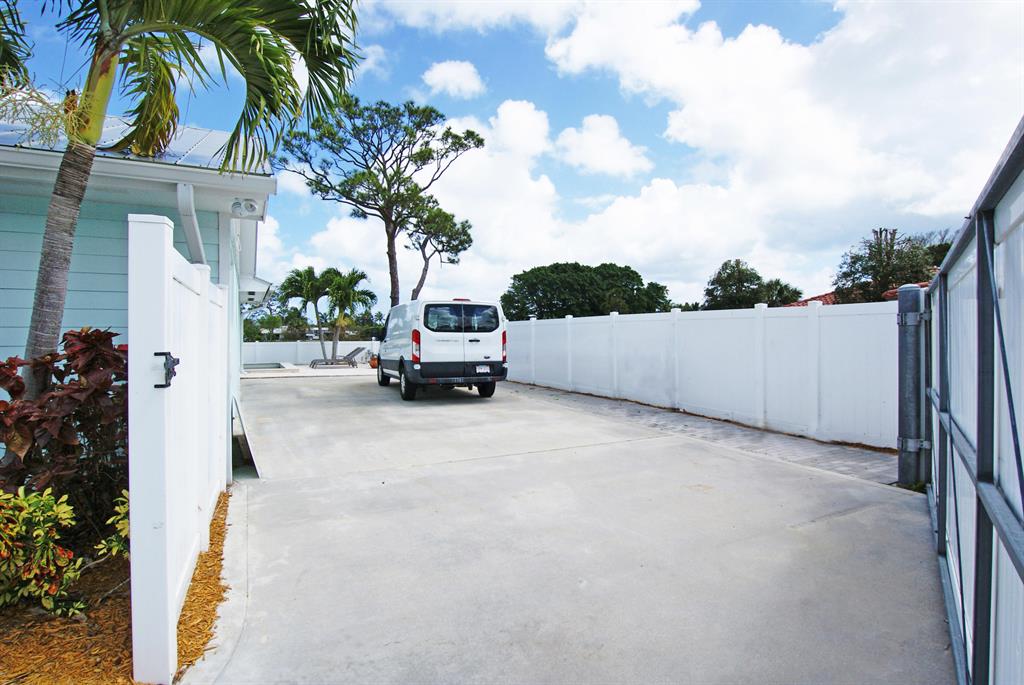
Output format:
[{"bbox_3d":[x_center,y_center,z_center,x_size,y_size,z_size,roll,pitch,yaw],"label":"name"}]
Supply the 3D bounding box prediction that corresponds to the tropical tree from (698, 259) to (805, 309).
[{"bbox_3d":[17.347,-3.549,33.000,7.000,7.000,6.000,0,1,28],"label":"tropical tree"}]

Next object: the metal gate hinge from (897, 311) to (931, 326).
[{"bbox_3d":[3.905,-0.228,4.420,0.250,0.115,0.190,0,1,41],"label":"metal gate hinge"}]

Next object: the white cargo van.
[{"bbox_3d":[-2.100,0.180,11.750,2.100,2.090,5.650,0,1,-24],"label":"white cargo van"}]

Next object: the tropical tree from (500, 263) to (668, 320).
[{"bbox_3d":[6.868,-3.411,42.000,15.000,8.300,11.000,0,0,9],"label":"tropical tree"}]

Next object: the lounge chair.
[{"bbox_3d":[-7.180,0.631,18.800,2.000,0.880,0.750,0,1,-30],"label":"lounge chair"}]

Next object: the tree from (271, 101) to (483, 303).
[{"bbox_3d":[-7.018,-6.023,24.500,10.300,14.200,9.500,0,0,-16],"label":"tree"}]

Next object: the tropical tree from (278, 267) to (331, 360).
[{"bbox_3d":[-9.427,-1.239,20.900,2.600,4.500,2.600,0,1,-24],"label":"tropical tree"}]

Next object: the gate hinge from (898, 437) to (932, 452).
[{"bbox_3d":[3.905,0.990,4.420,0.250,0.115,0.190,0,1,41],"label":"gate hinge"}]

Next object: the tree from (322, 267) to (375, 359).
[{"bbox_3d":[-7.500,-1.193,20.900,2.600,4.450,2.600,0,0,-20],"label":"tree"}]

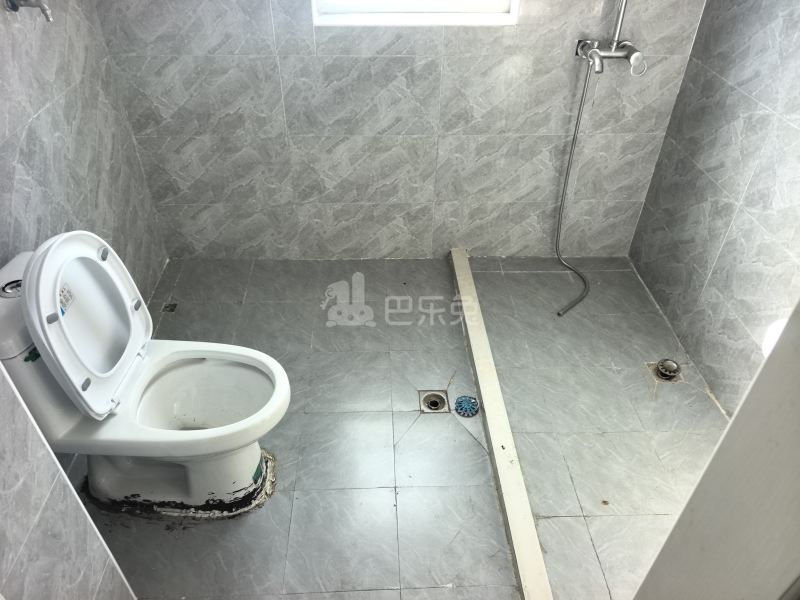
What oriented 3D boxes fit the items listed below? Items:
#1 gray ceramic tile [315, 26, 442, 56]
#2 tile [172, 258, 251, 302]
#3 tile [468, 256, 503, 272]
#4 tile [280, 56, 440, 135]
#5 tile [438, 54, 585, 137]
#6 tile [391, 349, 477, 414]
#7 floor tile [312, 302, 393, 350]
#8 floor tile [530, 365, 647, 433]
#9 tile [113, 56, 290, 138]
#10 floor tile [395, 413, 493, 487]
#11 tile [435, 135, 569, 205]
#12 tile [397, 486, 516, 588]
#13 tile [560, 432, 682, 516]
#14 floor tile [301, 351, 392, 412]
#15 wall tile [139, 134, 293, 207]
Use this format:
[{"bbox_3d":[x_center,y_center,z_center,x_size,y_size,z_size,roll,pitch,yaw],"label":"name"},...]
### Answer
[{"bbox_3d":[-0.075,-0.959,2.054,0.468,0.102,0.010,-1,37,-2],"label":"gray ceramic tile"},{"bbox_3d":[-0.812,-0.085,2.438,0.297,0.010,0.305,-1,38,-3],"label":"tile"},{"bbox_3d":[0.403,-0.159,2.596,0.148,0.010,0.120,-1,39,-3],"label":"tile"},{"bbox_3d":[-0.151,-0.795,2.172,0.614,0.304,0.010,-1,37,-2],"label":"tile"},{"bbox_3d":[0.451,-0.797,2.173,0.590,0.305,0.010,-1,39,-3],"label":"tile"},{"bbox_3d":[0.118,0.283,2.028,0.300,0.010,0.300,-1,39,-3],"label":"tile"},{"bbox_3d":[-0.193,0.107,2.200,0.298,0.010,0.292,-1,38,-2],"label":"floor tile"},{"bbox_3d":[0.664,0.350,1.965,0.300,0.010,0.300,-1,39,-3],"label":"floor tile"},{"bbox_3d":[-0.748,-0.770,2.102,0.600,0.302,0.010,-1,38,-3],"label":"tile"},{"bbox_3d":[0.126,0.458,1.740,0.290,0.010,0.292,-1,37,-2],"label":"floor tile"},{"bbox_3d":[0.454,-0.554,2.349,0.600,0.303,0.010,-1,38,-3],"label":"tile"},{"bbox_3d":[0.139,0.633,1.506,0.290,0.010,0.292,-1,37,-2],"label":"tile"},{"bbox_3d":[0.653,0.517,1.671,0.291,0.010,0.291,-1,37,-2],"label":"tile"},{"bbox_3d":[-0.178,0.288,1.961,0.292,0.010,0.292,-1,37,-2],"label":"floor tile"},{"bbox_3d":[-0.753,-0.531,2.288,0.600,0.303,0.010,-1,38,-3],"label":"wall tile"}]

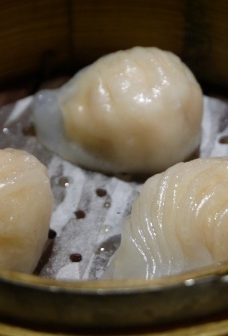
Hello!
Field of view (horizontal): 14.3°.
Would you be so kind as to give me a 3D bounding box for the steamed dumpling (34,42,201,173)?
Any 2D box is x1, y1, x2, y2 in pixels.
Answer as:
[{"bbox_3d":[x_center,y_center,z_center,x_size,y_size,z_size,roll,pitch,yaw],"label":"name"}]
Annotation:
[{"bbox_3d":[0.002,-0.020,0.288,0.054,0.033,0.038,3,42,3],"label":"steamed dumpling"}]

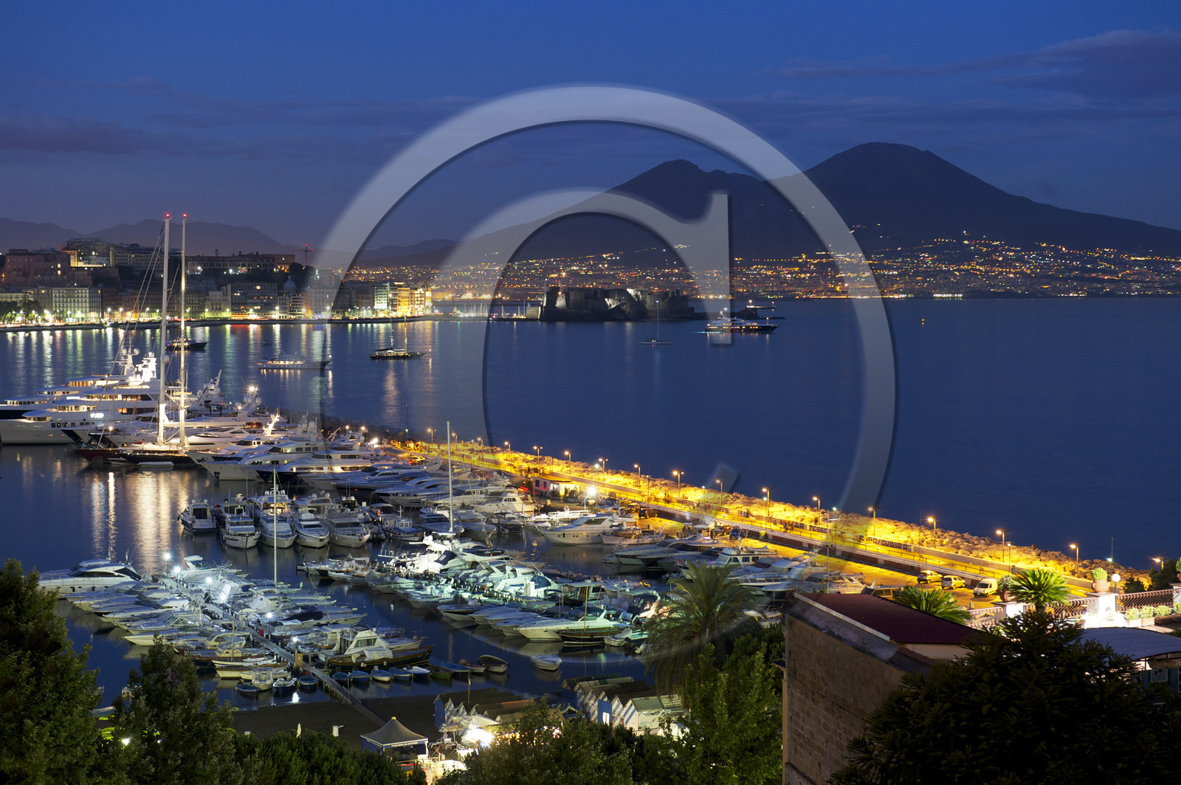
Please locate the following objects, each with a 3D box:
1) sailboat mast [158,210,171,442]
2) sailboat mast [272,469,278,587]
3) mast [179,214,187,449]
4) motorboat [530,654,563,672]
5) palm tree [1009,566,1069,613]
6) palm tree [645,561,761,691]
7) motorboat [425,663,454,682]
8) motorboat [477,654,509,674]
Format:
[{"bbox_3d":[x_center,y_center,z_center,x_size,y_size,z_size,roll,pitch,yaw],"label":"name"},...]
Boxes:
[{"bbox_3d":[-97.495,-14.461,465.000,0.850,53.000,0.700,1,0,-20],"label":"sailboat mast"},{"bbox_3d":[-40.305,17.351,260.000,0.220,15.110,0.220,-1,0,15],"label":"sailboat mast"},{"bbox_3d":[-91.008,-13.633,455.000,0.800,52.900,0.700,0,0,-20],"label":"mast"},{"bbox_3d":[-4.950,29.580,222.610,2.000,1.100,5.000,-1,3,-20],"label":"motorboat"},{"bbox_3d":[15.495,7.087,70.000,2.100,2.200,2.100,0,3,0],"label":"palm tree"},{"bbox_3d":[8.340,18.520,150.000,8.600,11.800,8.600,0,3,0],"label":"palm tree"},{"bbox_3d":[-15.268,28.604,207.409,1.700,1.000,4.800,-2,3,-33],"label":"motorboat"},{"bbox_3d":[-10.103,28.341,211.114,1.900,1.150,4.800,-2,3,-33],"label":"motorboat"}]

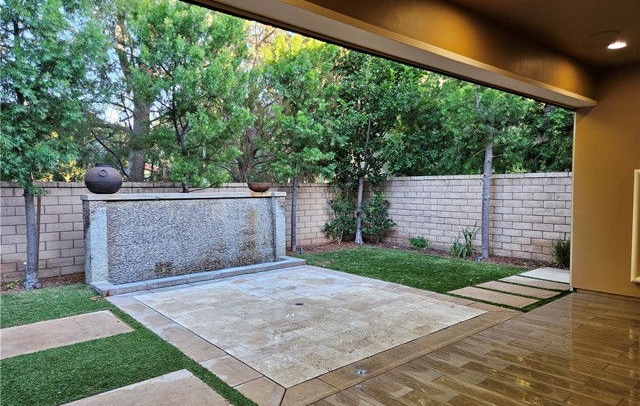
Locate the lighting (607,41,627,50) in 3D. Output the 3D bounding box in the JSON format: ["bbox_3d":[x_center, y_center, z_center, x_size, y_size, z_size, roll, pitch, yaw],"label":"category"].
[{"bbox_3d":[3.368,-1.801,4.821,0.180,0.040,0.180,-2,3,-40],"label":"lighting"}]

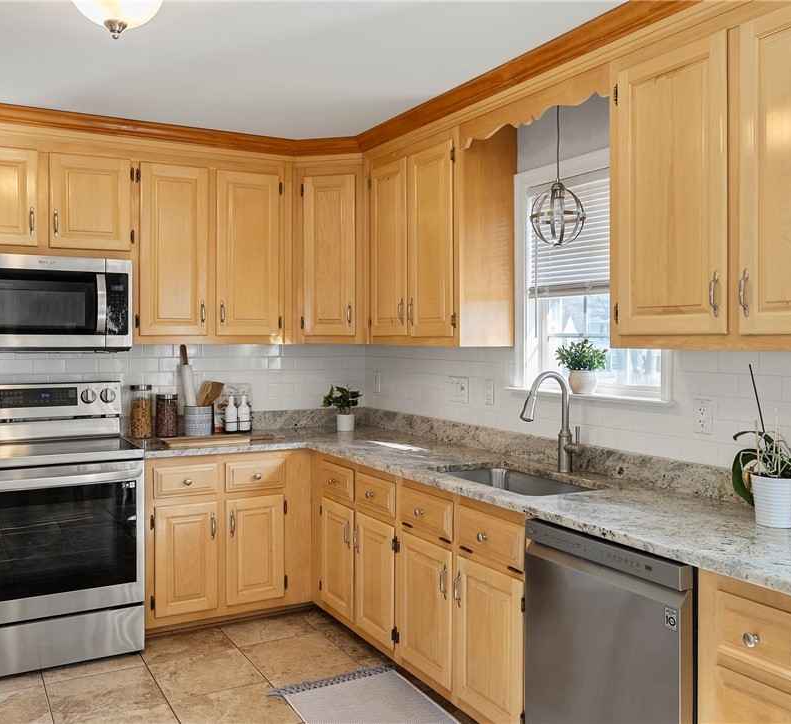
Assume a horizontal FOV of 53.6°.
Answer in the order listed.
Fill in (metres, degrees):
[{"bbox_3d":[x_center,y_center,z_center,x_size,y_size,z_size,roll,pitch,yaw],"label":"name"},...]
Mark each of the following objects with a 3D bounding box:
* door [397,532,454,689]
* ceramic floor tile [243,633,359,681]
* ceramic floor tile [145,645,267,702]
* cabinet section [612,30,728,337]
[{"bbox_3d":[0.112,0.922,2.972,0.030,0.495,0.382,-1,1,-29],"label":"door"},{"bbox_3d":[-0.448,1.318,3.518,0.406,0.010,0.406,-1,2,-29],"label":"ceramic floor tile"},{"bbox_3d":[-0.802,1.322,3.321,0.406,0.010,0.406,-1,2,-29],"label":"ceramic floor tile"},{"bbox_3d":[0.909,-0.492,2.373,0.250,0.834,0.405,-1,1,-29],"label":"cabinet section"}]

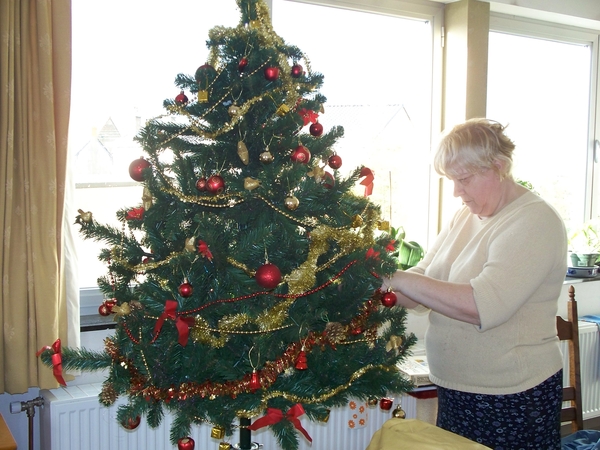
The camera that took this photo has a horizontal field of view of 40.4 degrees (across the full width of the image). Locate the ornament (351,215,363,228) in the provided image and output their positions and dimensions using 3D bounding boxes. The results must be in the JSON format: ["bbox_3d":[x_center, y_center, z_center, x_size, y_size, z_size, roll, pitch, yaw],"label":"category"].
[{"bbox_3d":[0.140,-0.009,2.020,0.028,0.031,0.027,1,5,4],"label":"ornament"}]

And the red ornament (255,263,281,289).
[{"bbox_3d":[-0.076,0.117,1.895,0.060,0.062,0.060,1,5,0],"label":"red ornament"}]

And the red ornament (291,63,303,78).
[{"bbox_3d":[-0.009,-0.407,2.150,0.030,0.034,0.030,1,5,0],"label":"red ornament"}]

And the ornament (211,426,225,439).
[{"bbox_3d":[-0.223,0.560,2.200,0.028,0.030,0.028,3,4,24],"label":"ornament"}]

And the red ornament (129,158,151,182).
[{"bbox_3d":[-0.416,-0.142,2.120,0.060,0.062,0.060,1,4,0],"label":"red ornament"}]

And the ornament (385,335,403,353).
[{"bbox_3d":[0.241,0.307,2.100,0.044,0.046,0.025,0,5,-11],"label":"ornament"}]

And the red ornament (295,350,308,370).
[{"bbox_3d":[0.003,0.306,1.840,0.029,0.044,0.029,1,4,0],"label":"red ornament"}]

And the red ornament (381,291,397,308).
[{"bbox_3d":[0.226,0.190,2.080,0.038,0.045,0.038,1,4,0],"label":"red ornament"}]

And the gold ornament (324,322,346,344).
[{"bbox_3d":[0.084,0.257,1.930,0.047,0.050,0.046,1,5,0],"label":"gold ornament"}]

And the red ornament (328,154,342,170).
[{"bbox_3d":[0.090,-0.159,2.070,0.035,0.039,0.035,1,5,2],"label":"red ornament"}]

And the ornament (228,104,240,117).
[{"bbox_3d":[-0.176,-0.306,2.180,0.034,0.037,0.034,1,4,0],"label":"ornament"}]

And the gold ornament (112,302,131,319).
[{"bbox_3d":[-0.456,0.218,2.080,0.047,0.042,0.028,1,4,11],"label":"gold ornament"}]

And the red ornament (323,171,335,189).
[{"bbox_3d":[0.069,-0.112,2.040,0.042,0.044,0.042,1,4,0],"label":"red ornament"}]

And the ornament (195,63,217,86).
[{"bbox_3d":[-0.259,-0.412,2.240,0.059,0.062,0.059,1,5,0],"label":"ornament"}]

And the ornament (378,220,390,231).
[{"bbox_3d":[0.217,0.001,2.090,0.028,0.026,0.026,0,5,-6],"label":"ornament"}]

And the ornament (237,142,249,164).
[{"bbox_3d":[-0.145,-0.183,2.070,0.027,0.062,0.025,-12,4,0],"label":"ornament"}]

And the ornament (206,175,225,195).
[{"bbox_3d":[-0.209,-0.100,2.020,0.045,0.048,0.045,1,5,0],"label":"ornament"}]

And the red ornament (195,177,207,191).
[{"bbox_3d":[-0.250,-0.104,2.050,0.030,0.033,0.030,1,5,0],"label":"red ornament"}]

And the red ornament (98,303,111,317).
[{"bbox_3d":[-0.508,0.222,2.120,0.031,0.034,0.031,1,4,0],"label":"red ornament"}]

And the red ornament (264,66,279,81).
[{"bbox_3d":[-0.075,-0.400,2.150,0.037,0.038,0.037,1,4,0],"label":"red ornament"}]

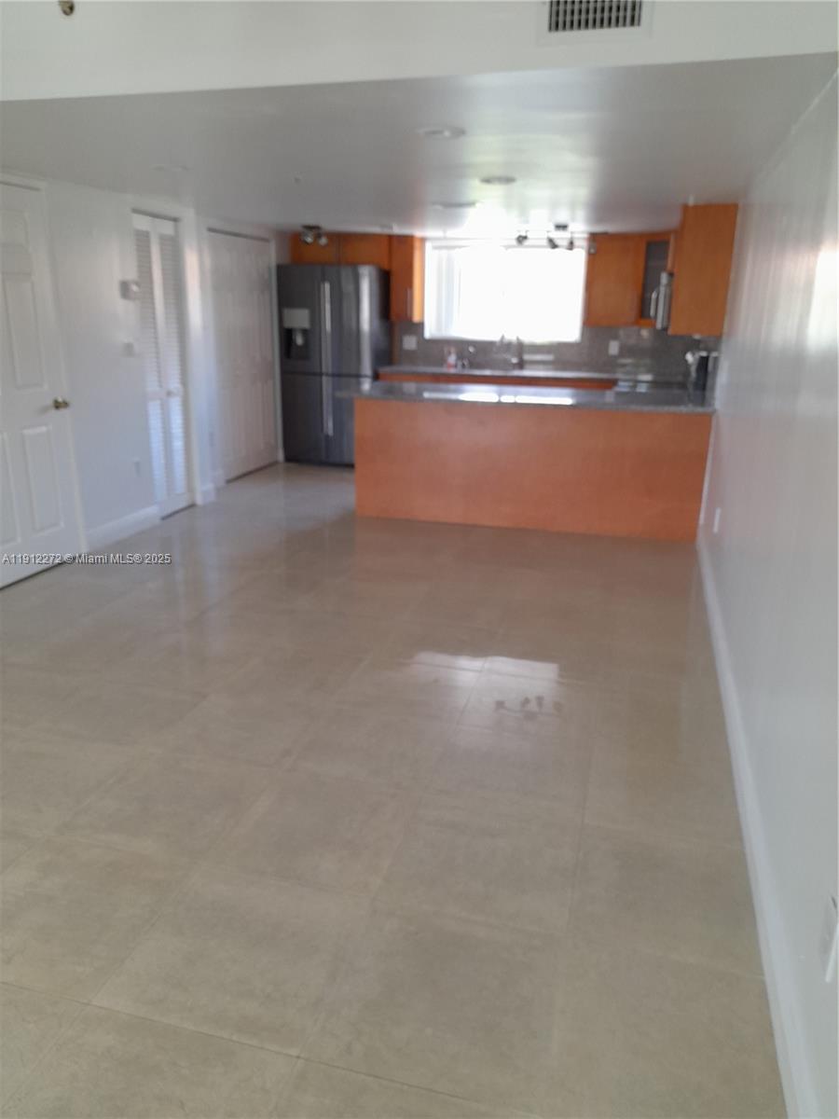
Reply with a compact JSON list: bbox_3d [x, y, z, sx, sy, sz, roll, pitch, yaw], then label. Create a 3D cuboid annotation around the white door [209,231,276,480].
[{"bbox_3d":[-1.541,-1.784,7.196,0.040,2.035,1.072,6,18,15],"label":"white door"}]

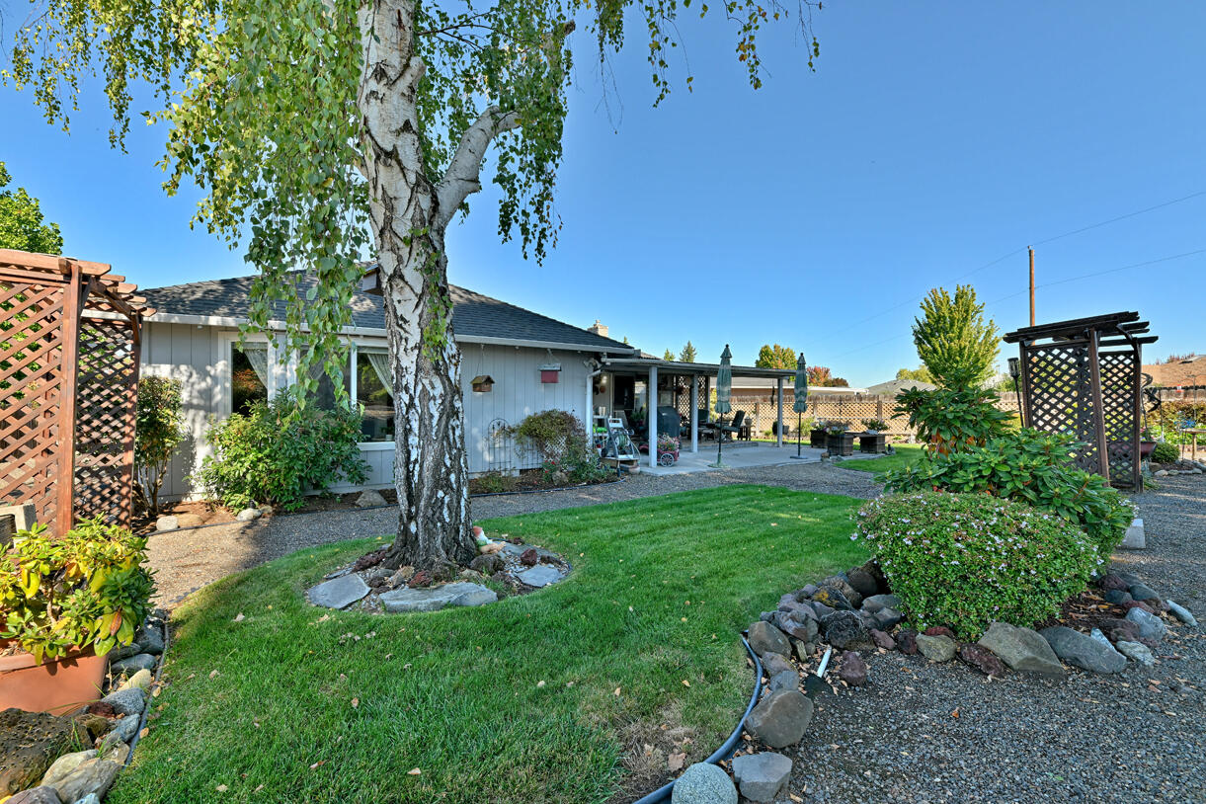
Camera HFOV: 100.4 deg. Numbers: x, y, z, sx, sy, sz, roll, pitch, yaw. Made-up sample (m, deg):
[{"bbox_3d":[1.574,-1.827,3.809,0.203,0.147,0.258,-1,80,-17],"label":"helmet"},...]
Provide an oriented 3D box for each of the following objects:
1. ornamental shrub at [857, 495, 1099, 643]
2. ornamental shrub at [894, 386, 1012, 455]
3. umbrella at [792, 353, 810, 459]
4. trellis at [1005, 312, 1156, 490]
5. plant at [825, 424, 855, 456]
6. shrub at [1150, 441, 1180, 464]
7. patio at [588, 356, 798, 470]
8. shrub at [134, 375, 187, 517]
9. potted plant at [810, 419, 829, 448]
[{"bbox_3d":[2.200,0.882,3.080,1.180,0.740,1.120,0,0,36],"label":"ornamental shrub"},{"bbox_3d":[3.600,0.566,5.200,1.050,1.400,1.050,0,0,35],"label":"ornamental shrub"},{"bbox_3d":[4.760,0.084,12.000,0.420,2.530,0.420,0,0,0],"label":"umbrella"},{"bbox_3d":[7.100,0.127,7.450,1.720,2.450,1.350,0,0,-28],"label":"trellis"},{"bbox_3d":[6.000,0.929,12.650,0.520,0.830,0.520,0,0,-28],"label":"plant"},{"bbox_3d":[11.800,1.054,10.550,0.480,0.500,0.480,0,0,-28],"label":"shrub"},{"bbox_3d":[2.150,0.140,12.800,7.000,2.450,4.400,0,0,-28],"label":"patio"},{"bbox_3d":[-5.280,0.502,5.950,0.620,1.630,0.600,0,0,-28],"label":"shrub"},{"bbox_3d":[6.520,0.923,14.750,0.540,0.860,0.540,0,0,-28],"label":"potted plant"}]

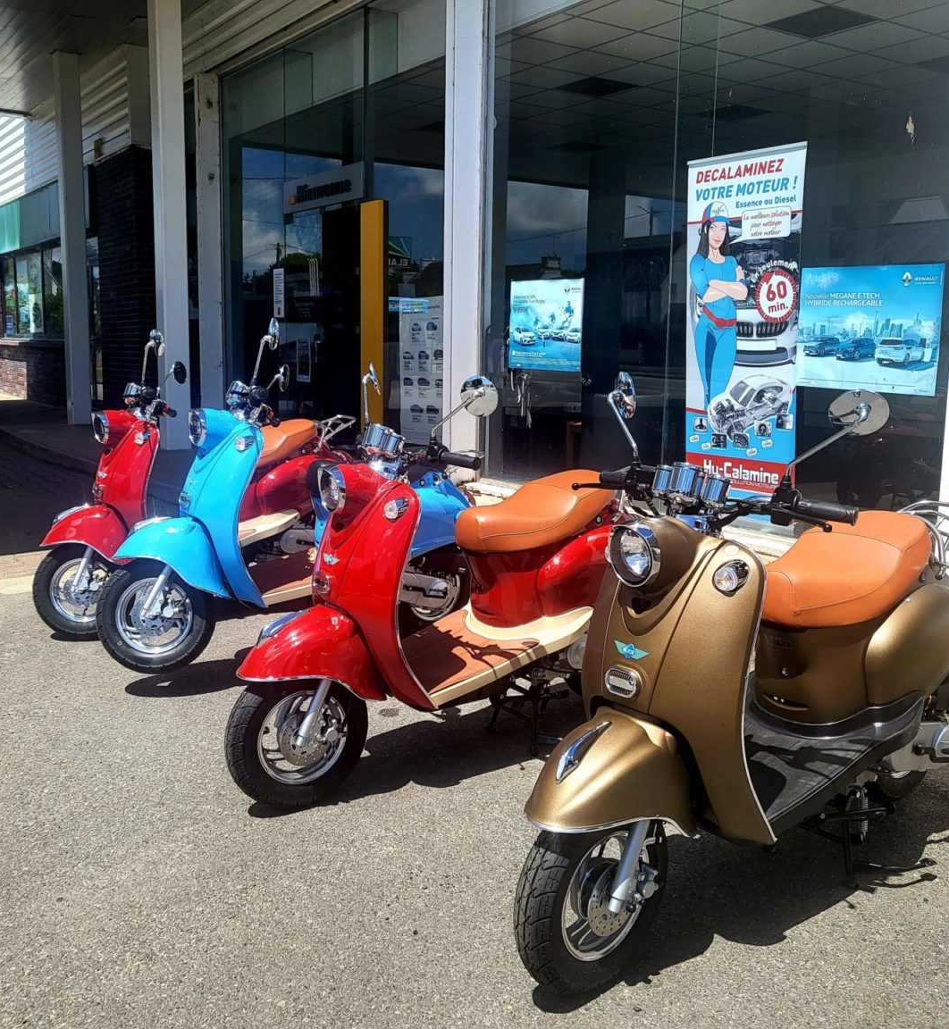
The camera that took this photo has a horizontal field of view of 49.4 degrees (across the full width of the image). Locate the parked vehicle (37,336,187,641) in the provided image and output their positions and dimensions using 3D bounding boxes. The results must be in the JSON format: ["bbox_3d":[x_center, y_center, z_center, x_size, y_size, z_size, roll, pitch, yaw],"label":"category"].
[{"bbox_3d":[-1.160,-0.140,4.791,1.700,1.250,0.720,-6,18,-37],"label":"parked vehicle"}]

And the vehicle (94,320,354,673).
[{"bbox_3d":[-0.644,-0.087,4.070,1.703,1.337,0.713,-6,12,-35],"label":"vehicle"}]

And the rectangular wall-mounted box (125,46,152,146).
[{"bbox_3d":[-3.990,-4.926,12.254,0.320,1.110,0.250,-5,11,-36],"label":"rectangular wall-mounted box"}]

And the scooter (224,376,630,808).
[{"bbox_3d":[0.061,0.150,3.208,1.700,1.230,0.720,-6,13,-37],"label":"scooter"}]

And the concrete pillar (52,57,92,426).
[{"bbox_3d":[-5.225,-3.509,13.393,0.240,4.655,0.240,-5,11,-35],"label":"concrete pillar"}]

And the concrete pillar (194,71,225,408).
[{"bbox_3d":[-3.055,-2.946,11.883,0.220,4.058,0.170,-5,11,-35],"label":"concrete pillar"}]

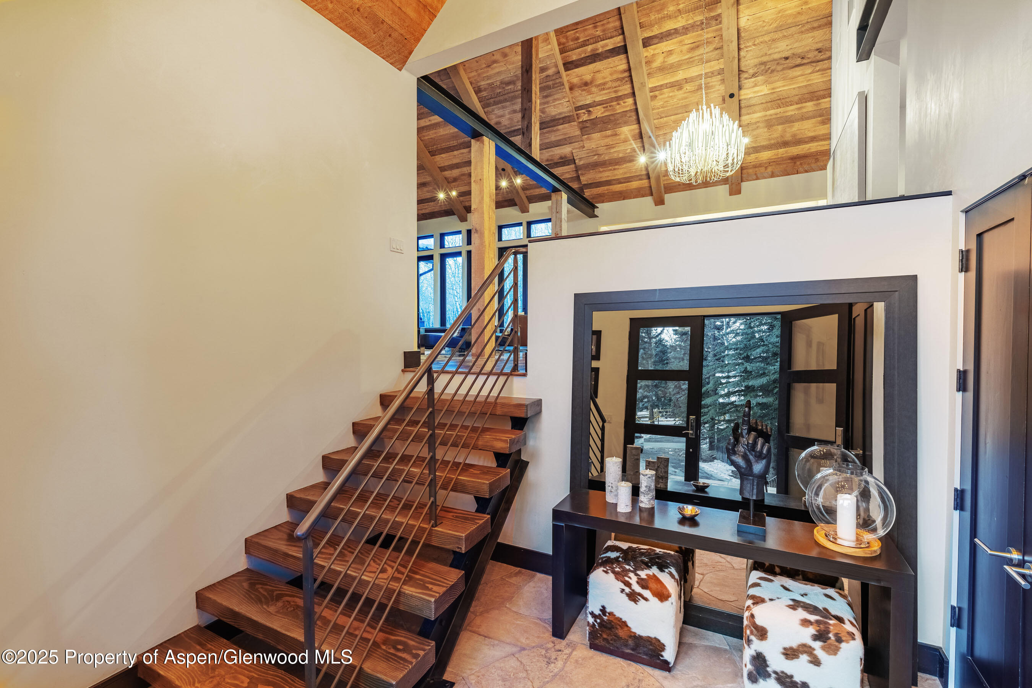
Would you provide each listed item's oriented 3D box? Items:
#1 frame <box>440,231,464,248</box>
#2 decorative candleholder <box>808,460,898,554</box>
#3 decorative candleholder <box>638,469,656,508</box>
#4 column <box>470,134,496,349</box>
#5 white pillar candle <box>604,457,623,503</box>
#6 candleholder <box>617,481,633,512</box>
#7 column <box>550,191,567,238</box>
[{"bbox_3d":[-1.683,-2.743,12.117,0.722,0.420,0.100,1,1,29],"label":"frame"},{"bbox_3d":[1.665,0.810,2.297,0.360,0.390,0.360,1,2,26],"label":"decorative candleholder"},{"bbox_3d":[0.787,0.863,2.738,0.087,0.199,0.087,1,1,29],"label":"decorative candleholder"},{"bbox_3d":[-0.414,-1.190,5.847,0.200,2.727,0.245,1,1,29],"label":"column"},{"bbox_3d":[0.601,0.835,2.809,0.094,0.253,0.094,1,1,29],"label":"white pillar candle"},{"bbox_3d":[0.634,0.889,2.665,0.078,0.149,0.078,1,1,29],"label":"candleholder"},{"bbox_3d":[0.758,-1.228,8.035,0.205,2.727,0.210,1,1,29],"label":"column"}]

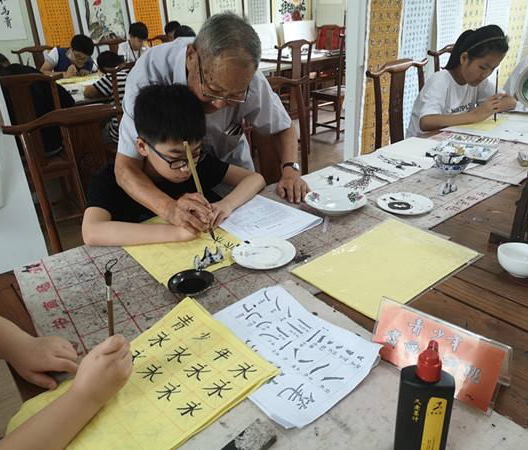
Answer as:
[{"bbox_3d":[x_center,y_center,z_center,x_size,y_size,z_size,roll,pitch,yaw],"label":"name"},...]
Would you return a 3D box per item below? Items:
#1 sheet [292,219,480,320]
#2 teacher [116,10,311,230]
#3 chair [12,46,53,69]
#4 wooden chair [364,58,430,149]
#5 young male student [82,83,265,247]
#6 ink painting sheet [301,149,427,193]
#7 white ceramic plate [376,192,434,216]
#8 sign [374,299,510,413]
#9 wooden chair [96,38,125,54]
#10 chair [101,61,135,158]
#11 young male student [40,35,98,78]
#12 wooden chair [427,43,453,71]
[{"bbox_3d":[0.276,0.086,1.057,0.368,0.008,0.249,-23,33,-34],"label":"sheet"},{"bbox_3d":[-0.130,-0.004,1.563,0.560,1.320,0.720,-14,29,-21],"label":"teacher"},{"bbox_3d":[-2.184,-1.331,4.843,0.480,0.980,0.470,-25,34,-37],"label":"chair"},{"bbox_3d":[0.764,-0.182,2.125,0.480,1.060,0.460,-23,31,-35],"label":"wooden chair"},{"bbox_3d":[-0.248,0.130,1.513,0.660,1.130,0.600,-23,31,-35],"label":"young male student"},{"bbox_3d":[0.365,-0.194,1.653,0.400,0.006,0.270,-21,30,-33],"label":"ink painting sheet"},{"bbox_3d":[0.394,-0.052,1.304,0.149,0.020,0.149,-2,27,1],"label":"white ceramic plate"},{"bbox_3d":[0.273,0.189,0.734,0.202,0.098,0.078,20,34,41],"label":"sign"},{"bbox_3d":[-1.503,-1.541,5.189,0.470,0.980,0.480,22,36,40],"label":"wooden chair"},{"bbox_3d":[-0.787,-0.556,3.160,0.480,1.050,0.460,-20,29,-31],"label":"chair"},{"bbox_3d":[-1.834,-1.271,4.703,0.550,1.150,0.650,-20,30,-32],"label":"young male student"},{"bbox_3d":[1.452,-0.768,3.321,0.480,0.980,0.470,-24,33,-35],"label":"wooden chair"}]

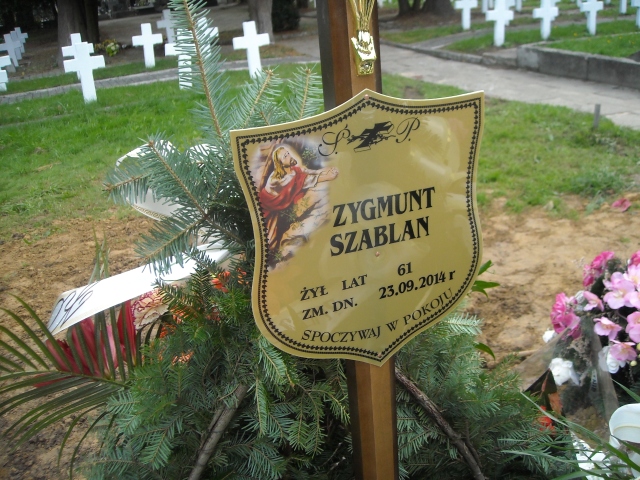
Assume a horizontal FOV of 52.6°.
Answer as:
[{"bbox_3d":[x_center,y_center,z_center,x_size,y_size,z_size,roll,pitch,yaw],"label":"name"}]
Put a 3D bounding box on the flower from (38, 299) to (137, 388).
[{"bbox_3d":[-0.332,0.147,0.920,0.125,0.105,0.100,-6,22,0],"label":"flower"}]

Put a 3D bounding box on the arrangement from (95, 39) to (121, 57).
[{"bbox_3d":[-4.729,-4.284,14.400,0.550,0.380,0.480,-6,22,0],"label":"arrangement"}]

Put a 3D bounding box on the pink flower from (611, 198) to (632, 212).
[{"bbox_3d":[1.654,-0.189,3.550,0.110,0.055,0.100,-6,22,0],"label":"pink flower"}]

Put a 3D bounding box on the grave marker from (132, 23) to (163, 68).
[{"bbox_3d":[-3.211,-3.609,12.076,0.536,0.800,0.100,-9,23,-13],"label":"grave marker"}]

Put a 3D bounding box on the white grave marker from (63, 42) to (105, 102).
[{"bbox_3d":[-3.200,-2.282,8.848,0.536,0.800,0.100,-9,23,-13],"label":"white grave marker"}]

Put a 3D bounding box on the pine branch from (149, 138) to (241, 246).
[{"bbox_3d":[-0.161,-0.061,0.830,0.100,0.120,0.115,-6,22,0],"label":"pine branch"}]

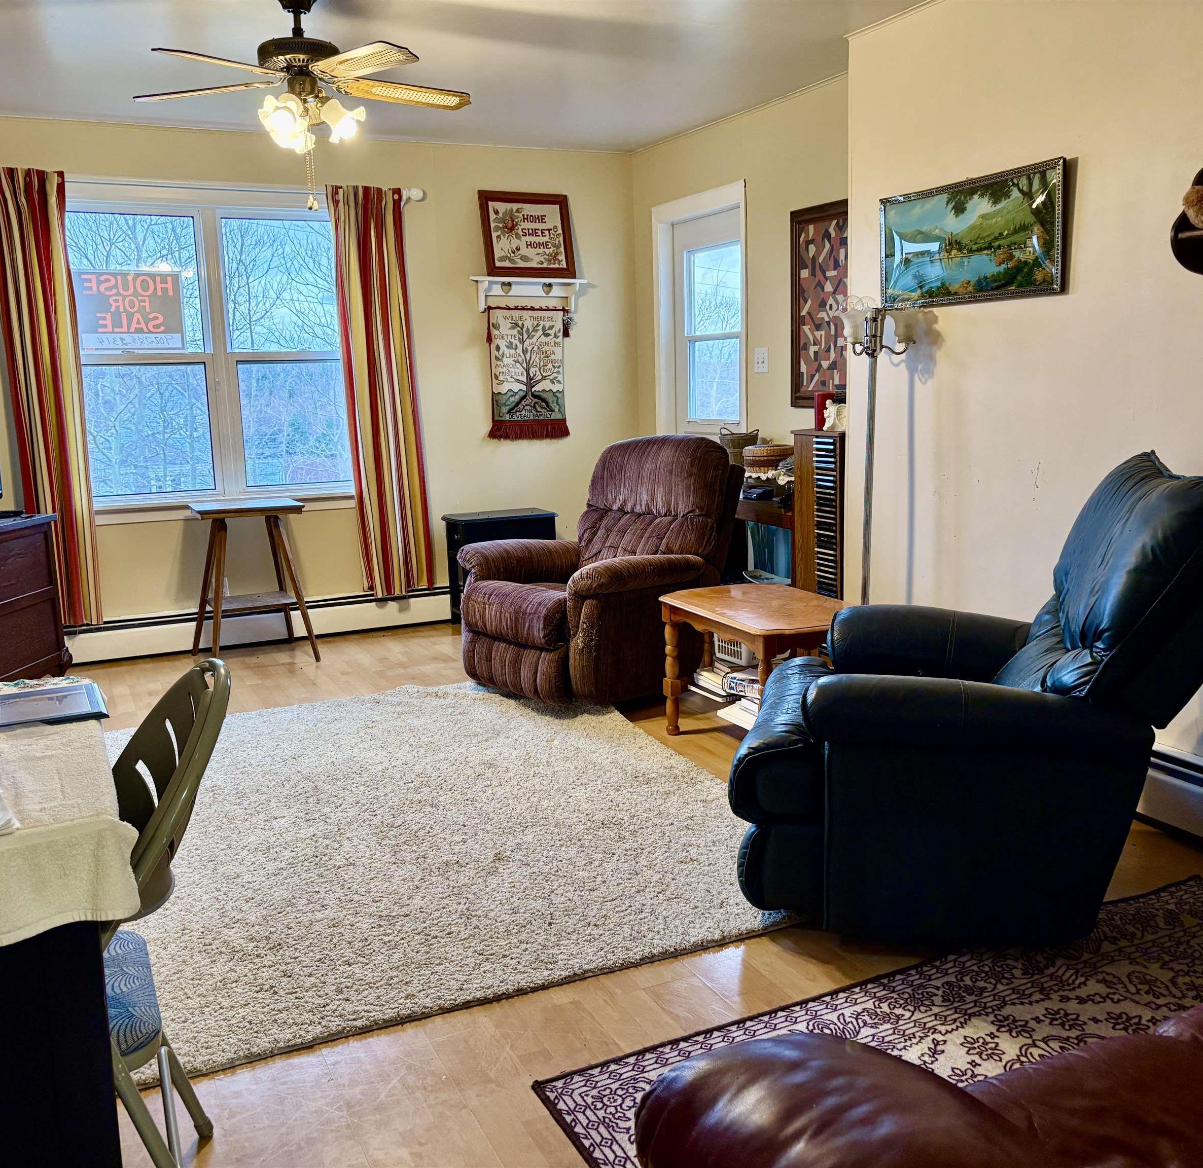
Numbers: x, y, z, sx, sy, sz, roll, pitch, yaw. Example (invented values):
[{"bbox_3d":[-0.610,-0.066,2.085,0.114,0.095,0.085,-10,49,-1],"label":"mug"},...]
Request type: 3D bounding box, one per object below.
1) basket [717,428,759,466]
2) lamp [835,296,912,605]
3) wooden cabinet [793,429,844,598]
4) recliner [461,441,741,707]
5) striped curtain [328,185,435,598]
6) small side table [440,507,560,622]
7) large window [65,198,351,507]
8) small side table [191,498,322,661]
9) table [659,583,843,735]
[{"bbox_3d":[0.637,-0.616,5.338,0.190,0.190,0.190,-2,10,0],"label":"basket"},{"bbox_3d":[0.924,-0.236,4.098,0.290,1.505,0.290,-6,11,-25],"label":"lamp"},{"bbox_3d":[0.986,-0.104,4.739,0.290,1.017,0.340,-6,11,-25],"label":"wooden cabinet"},{"bbox_3d":[0.005,-0.112,5.008,1.040,0.990,0.910,-8,12,-33],"label":"recliner"},{"bbox_3d":[-1.089,-0.937,5.848,0.410,2.020,0.110,-6,11,-25],"label":"striped curtain"},{"bbox_3d":[-0.521,-0.077,6.084,0.530,0.570,0.320,-6,11,-25],"label":"small side table"},{"bbox_3d":[-1.815,-1.102,5.596,1.420,1.400,0.110,-6,11,-25],"label":"large window"},{"bbox_3d":[-1.625,-0.007,5.432,0.485,0.722,0.490,-6,11,-25],"label":"small side table"},{"bbox_3d":[0.551,0.316,3.910,0.500,0.507,0.740,-6,11,-25],"label":"table"}]

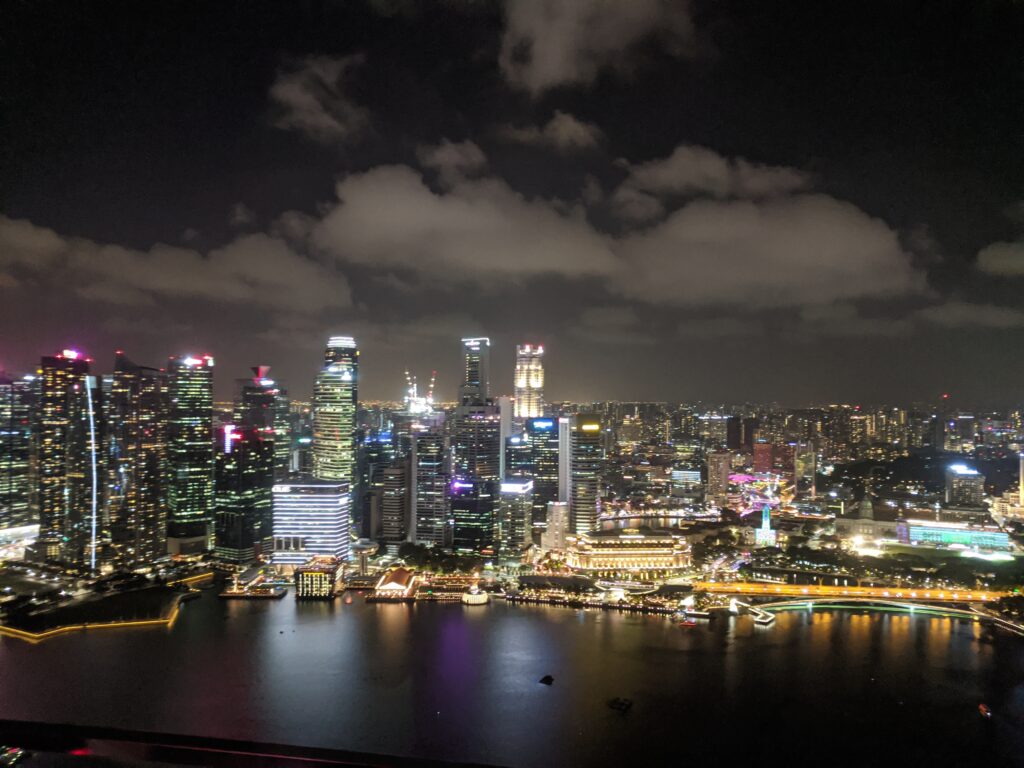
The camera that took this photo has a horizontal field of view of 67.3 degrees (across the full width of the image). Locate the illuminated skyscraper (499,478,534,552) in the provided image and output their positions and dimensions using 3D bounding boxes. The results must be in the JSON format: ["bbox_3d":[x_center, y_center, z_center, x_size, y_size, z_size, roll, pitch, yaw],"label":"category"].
[{"bbox_3d":[4.590,162.130,929.490,32.000,92.000,42.000,0,-1,15],"label":"illuminated skyscraper"}]

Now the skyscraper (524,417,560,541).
[{"bbox_3d":[40.650,130.620,1033.220,46.000,171.000,38.000,0,-1,0],"label":"skyscraper"}]

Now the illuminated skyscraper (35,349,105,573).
[{"bbox_3d":[-514.060,89.900,891.770,42.000,245.000,40.000,0,-1,22],"label":"illuminated skyscraper"}]

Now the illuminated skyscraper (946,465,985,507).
[{"bbox_3d":[750.960,174.280,1277.340,49.000,75.000,30.000,0,-1,18],"label":"illuminated skyscraper"}]

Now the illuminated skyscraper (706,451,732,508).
[{"bbox_3d":[370.450,172.530,1372.660,42.000,97.000,30.000,0,-1,15],"label":"illuminated skyscraper"}]

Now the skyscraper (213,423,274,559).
[{"bbox_3d":[-323.880,137.500,928.090,38.000,152.000,58.000,0,-1,15],"label":"skyscraper"}]

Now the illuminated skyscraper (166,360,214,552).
[{"bbox_3d":[-403.030,87.170,963.710,50.000,243.000,42.000,0,-1,-26],"label":"illuminated skyscraper"}]

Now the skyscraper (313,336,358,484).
[{"bbox_3d":[-226.980,79.640,986.940,48.000,270.000,44.000,0,-1,0],"label":"skyscraper"}]

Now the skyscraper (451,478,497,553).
[{"bbox_3d":[-46.790,161.840,942.490,43.000,93.000,40.000,0,-1,17],"label":"skyscraper"}]

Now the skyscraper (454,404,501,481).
[{"bbox_3d":[-46.660,116.430,1010.240,42.000,186.000,42.000,1,-1,-40],"label":"skyscraper"}]

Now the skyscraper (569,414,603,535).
[{"bbox_3d":[93.750,128.050,983.250,40.000,175.000,33.000,0,-1,0],"label":"skyscraper"}]

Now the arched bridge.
[{"bbox_3d":[332.370,210.700,771.040,290.000,7.000,38.000,0,-1,9],"label":"arched bridge"}]

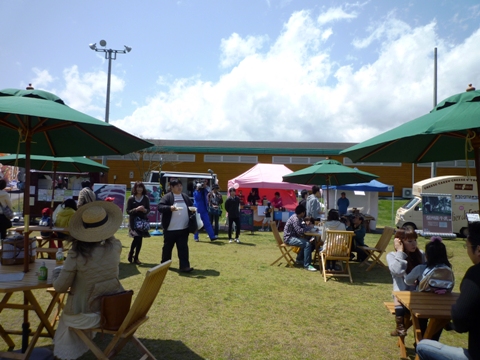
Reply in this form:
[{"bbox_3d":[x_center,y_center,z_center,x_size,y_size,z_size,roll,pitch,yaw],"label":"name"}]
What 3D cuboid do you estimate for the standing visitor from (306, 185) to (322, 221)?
[{"bbox_3d":[1.916,1.043,8.800,0.420,1.740,0.470,3,-2,-18],"label":"standing visitor"}]

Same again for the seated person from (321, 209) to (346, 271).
[{"bbox_3d":[1.801,1.204,6.677,0.480,1.270,0.750,2,-2,5],"label":"seated person"}]

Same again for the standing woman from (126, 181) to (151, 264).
[{"bbox_3d":[-2.045,0.880,7.005,0.460,1.640,0.360,3,-2,-12],"label":"standing woman"}]

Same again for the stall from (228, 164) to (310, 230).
[{"bbox_3d":[1.357,0.760,16.285,3.550,3.000,2.450,2,-3,-9],"label":"stall"}]

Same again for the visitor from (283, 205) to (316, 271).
[{"bbox_3d":[1.251,1.190,7.107,0.780,1.290,0.520,2,-2,6],"label":"visitor"}]

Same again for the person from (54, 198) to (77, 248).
[{"bbox_3d":[-3.545,1.027,7.146,0.460,1.240,0.660,2,-2,9],"label":"person"}]

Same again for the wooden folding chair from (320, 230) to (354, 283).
[{"bbox_3d":[1.786,1.374,6.349,0.480,0.900,0.580,2,-2,4],"label":"wooden folding chair"}]

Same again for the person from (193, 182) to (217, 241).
[{"bbox_3d":[-1.080,0.992,10.400,0.600,1.730,0.550,2,-2,11],"label":"person"}]

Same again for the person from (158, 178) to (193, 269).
[{"bbox_3d":[-1.216,0.835,6.685,0.620,1.730,0.480,3,-3,-30],"label":"person"}]

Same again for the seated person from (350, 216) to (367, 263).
[{"bbox_3d":[2.733,1.380,8.100,0.750,1.080,0.520,2,-2,-8],"label":"seated person"}]

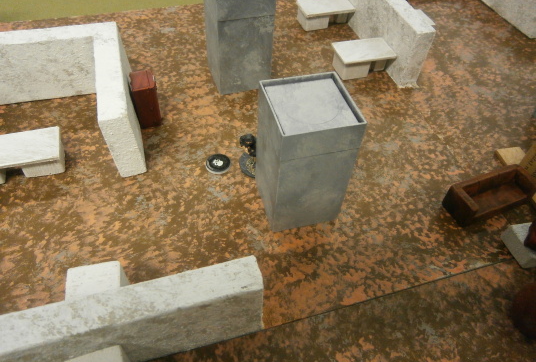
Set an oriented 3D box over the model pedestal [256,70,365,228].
[{"bbox_3d":[0.035,-0.025,0.406,0.073,0.138,0.075,-10,51,-12],"label":"model pedestal"}]

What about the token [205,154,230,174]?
[{"bbox_3d":[-0.060,-0.021,0.485,0.030,0.004,0.030,2,49,-2],"label":"token"}]

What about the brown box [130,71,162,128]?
[{"bbox_3d":[-0.154,-0.104,0.514,0.029,0.059,0.038,-10,51,-12],"label":"brown box"}]

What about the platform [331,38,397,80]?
[{"bbox_3d":[0.143,-0.185,0.619,0.085,0.035,0.052,-10,51,-12],"label":"platform"}]

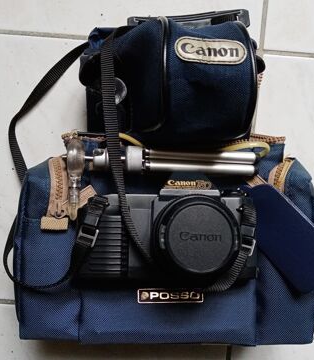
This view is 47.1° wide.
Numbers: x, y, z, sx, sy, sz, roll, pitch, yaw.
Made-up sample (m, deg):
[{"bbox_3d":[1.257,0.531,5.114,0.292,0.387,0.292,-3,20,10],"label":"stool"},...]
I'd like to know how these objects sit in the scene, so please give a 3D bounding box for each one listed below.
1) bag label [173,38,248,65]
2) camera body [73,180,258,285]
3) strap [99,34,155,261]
[{"bbox_3d":[0.045,-0.108,0.302,0.059,0.006,0.022,3,89,-3],"label":"bag label"},{"bbox_3d":[0.008,0.041,0.297,0.151,0.082,0.090,1,85,0],"label":"camera body"},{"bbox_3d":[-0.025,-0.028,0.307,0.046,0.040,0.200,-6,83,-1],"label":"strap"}]

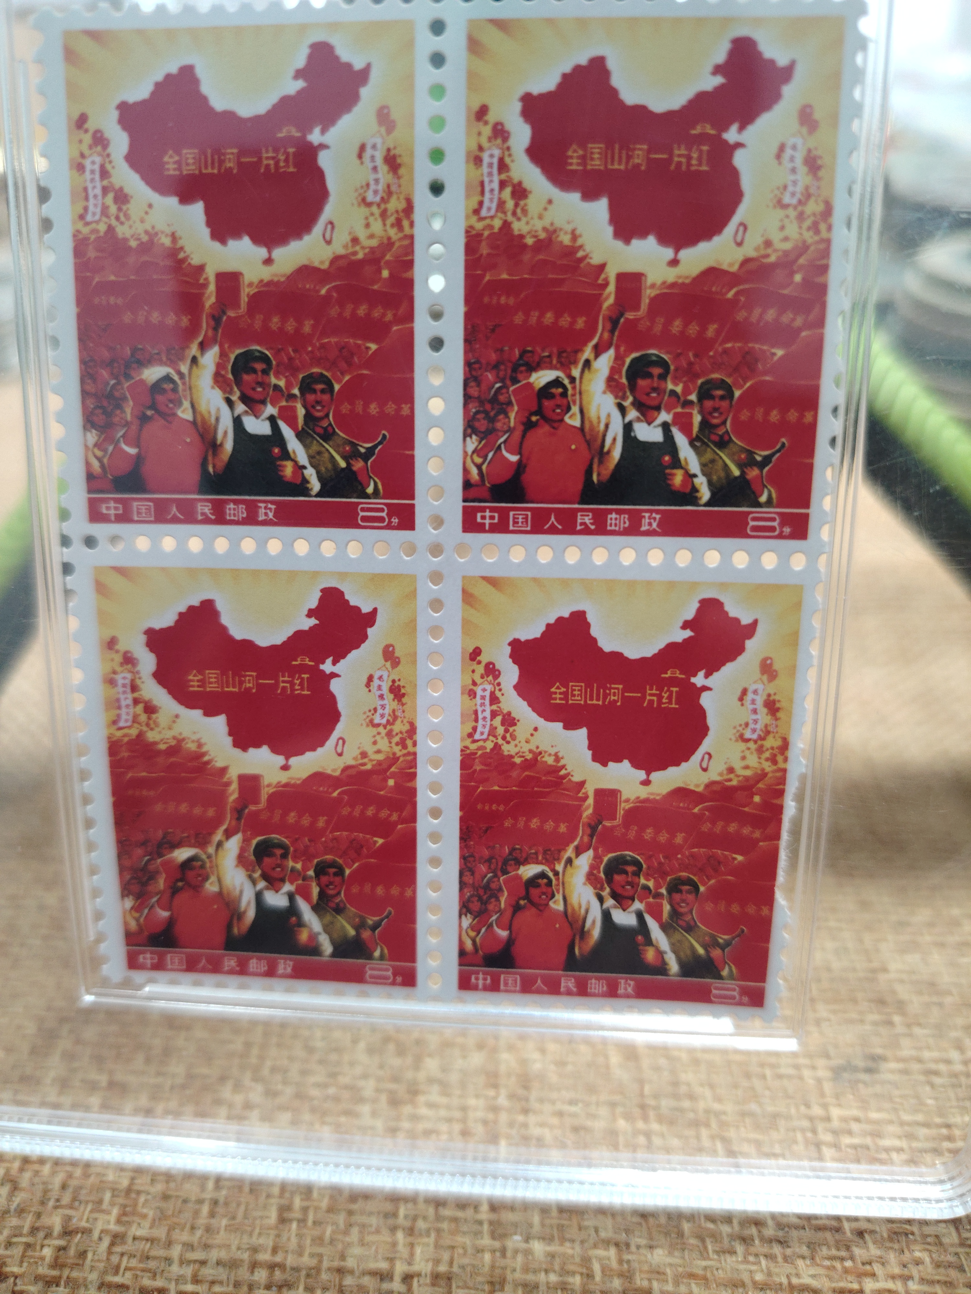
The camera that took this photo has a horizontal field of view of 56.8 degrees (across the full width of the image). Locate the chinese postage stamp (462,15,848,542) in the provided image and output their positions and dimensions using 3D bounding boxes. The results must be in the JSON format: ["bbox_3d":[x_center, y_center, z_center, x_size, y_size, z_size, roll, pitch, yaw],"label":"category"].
[{"bbox_3d":[0.012,-0.027,0.067,0.027,0.037,0.001,2,9,3],"label":"chinese postage stamp"}]

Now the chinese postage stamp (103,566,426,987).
[{"bbox_3d":[-0.019,0.012,0.077,0.027,0.037,0.001,2,13,5],"label":"chinese postage stamp"}]

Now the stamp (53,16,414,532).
[{"bbox_3d":[-0.019,-0.028,0.069,0.027,0.037,0.001,2,9,5],"label":"stamp"}]

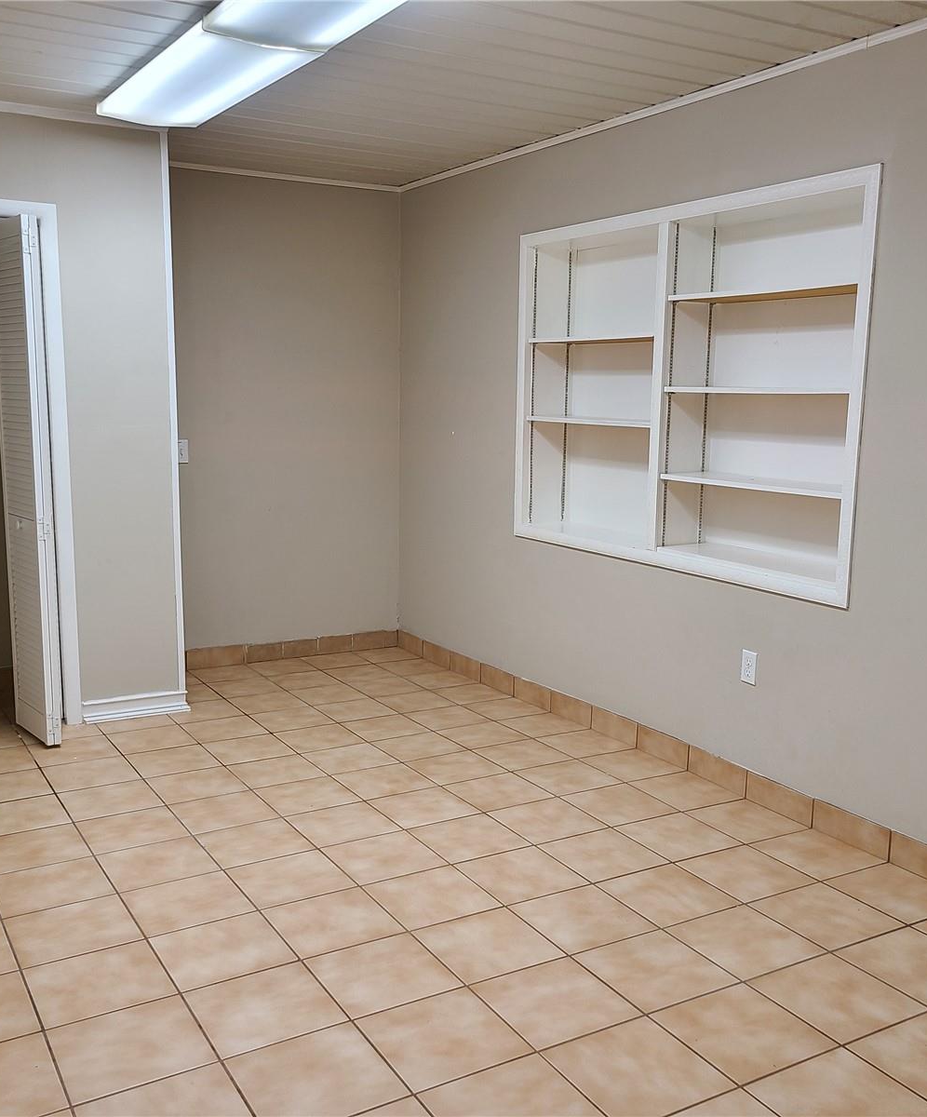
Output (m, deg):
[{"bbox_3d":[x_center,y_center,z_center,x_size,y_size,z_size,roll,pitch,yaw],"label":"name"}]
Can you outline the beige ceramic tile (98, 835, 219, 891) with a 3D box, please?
[{"bbox_3d":[-0.923,0.924,3.380,0.298,0.010,0.298,-5,10,-30],"label":"beige ceramic tile"}]

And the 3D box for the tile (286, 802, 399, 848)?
[{"bbox_3d":[-0.399,0.886,3.698,0.302,0.010,0.302,-4,10,-30],"label":"tile"}]

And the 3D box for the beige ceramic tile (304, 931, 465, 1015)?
[{"bbox_3d":[-0.199,1.025,2.748,0.300,0.010,0.300,-5,10,-30],"label":"beige ceramic tile"}]

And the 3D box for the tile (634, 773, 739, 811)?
[{"bbox_3d":[0.806,0.839,4.032,0.298,0.010,0.298,-5,10,-30],"label":"tile"}]

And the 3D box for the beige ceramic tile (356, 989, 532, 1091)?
[{"bbox_3d":[-0.045,1.067,2.487,0.300,0.010,0.300,-5,10,-30],"label":"beige ceramic tile"}]

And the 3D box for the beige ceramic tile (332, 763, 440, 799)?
[{"bbox_3d":[-0.289,0.824,4.114,0.302,0.010,0.302,-4,10,-30],"label":"beige ceramic tile"}]

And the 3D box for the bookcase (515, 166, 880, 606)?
[{"bbox_3d":[0.846,-0.649,4.325,0.275,1.352,1.957,-4,10,-30],"label":"bookcase"}]

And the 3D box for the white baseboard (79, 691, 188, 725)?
[{"bbox_3d":[-1.418,0.645,4.864,0.455,0.082,0.045,-5,10,-30],"label":"white baseboard"}]

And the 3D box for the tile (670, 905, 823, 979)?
[{"bbox_3d":[0.738,1.007,2.934,0.300,0.010,0.300,-5,10,-30],"label":"tile"}]

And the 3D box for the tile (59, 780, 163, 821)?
[{"bbox_3d":[-1.228,0.839,3.873,0.300,0.010,0.300,-5,10,-30],"label":"tile"}]

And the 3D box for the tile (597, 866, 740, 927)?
[{"bbox_3d":[0.586,0.965,3.207,0.298,0.010,0.298,-5,10,-30],"label":"tile"}]

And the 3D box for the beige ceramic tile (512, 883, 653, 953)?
[{"bbox_3d":[0.324,0.986,3.058,0.298,0.010,0.298,-5,10,-30],"label":"beige ceramic tile"}]

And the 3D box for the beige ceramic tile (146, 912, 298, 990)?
[{"bbox_3d":[-0.617,1.007,2.864,0.298,0.010,0.298,-5,10,-30],"label":"beige ceramic tile"}]

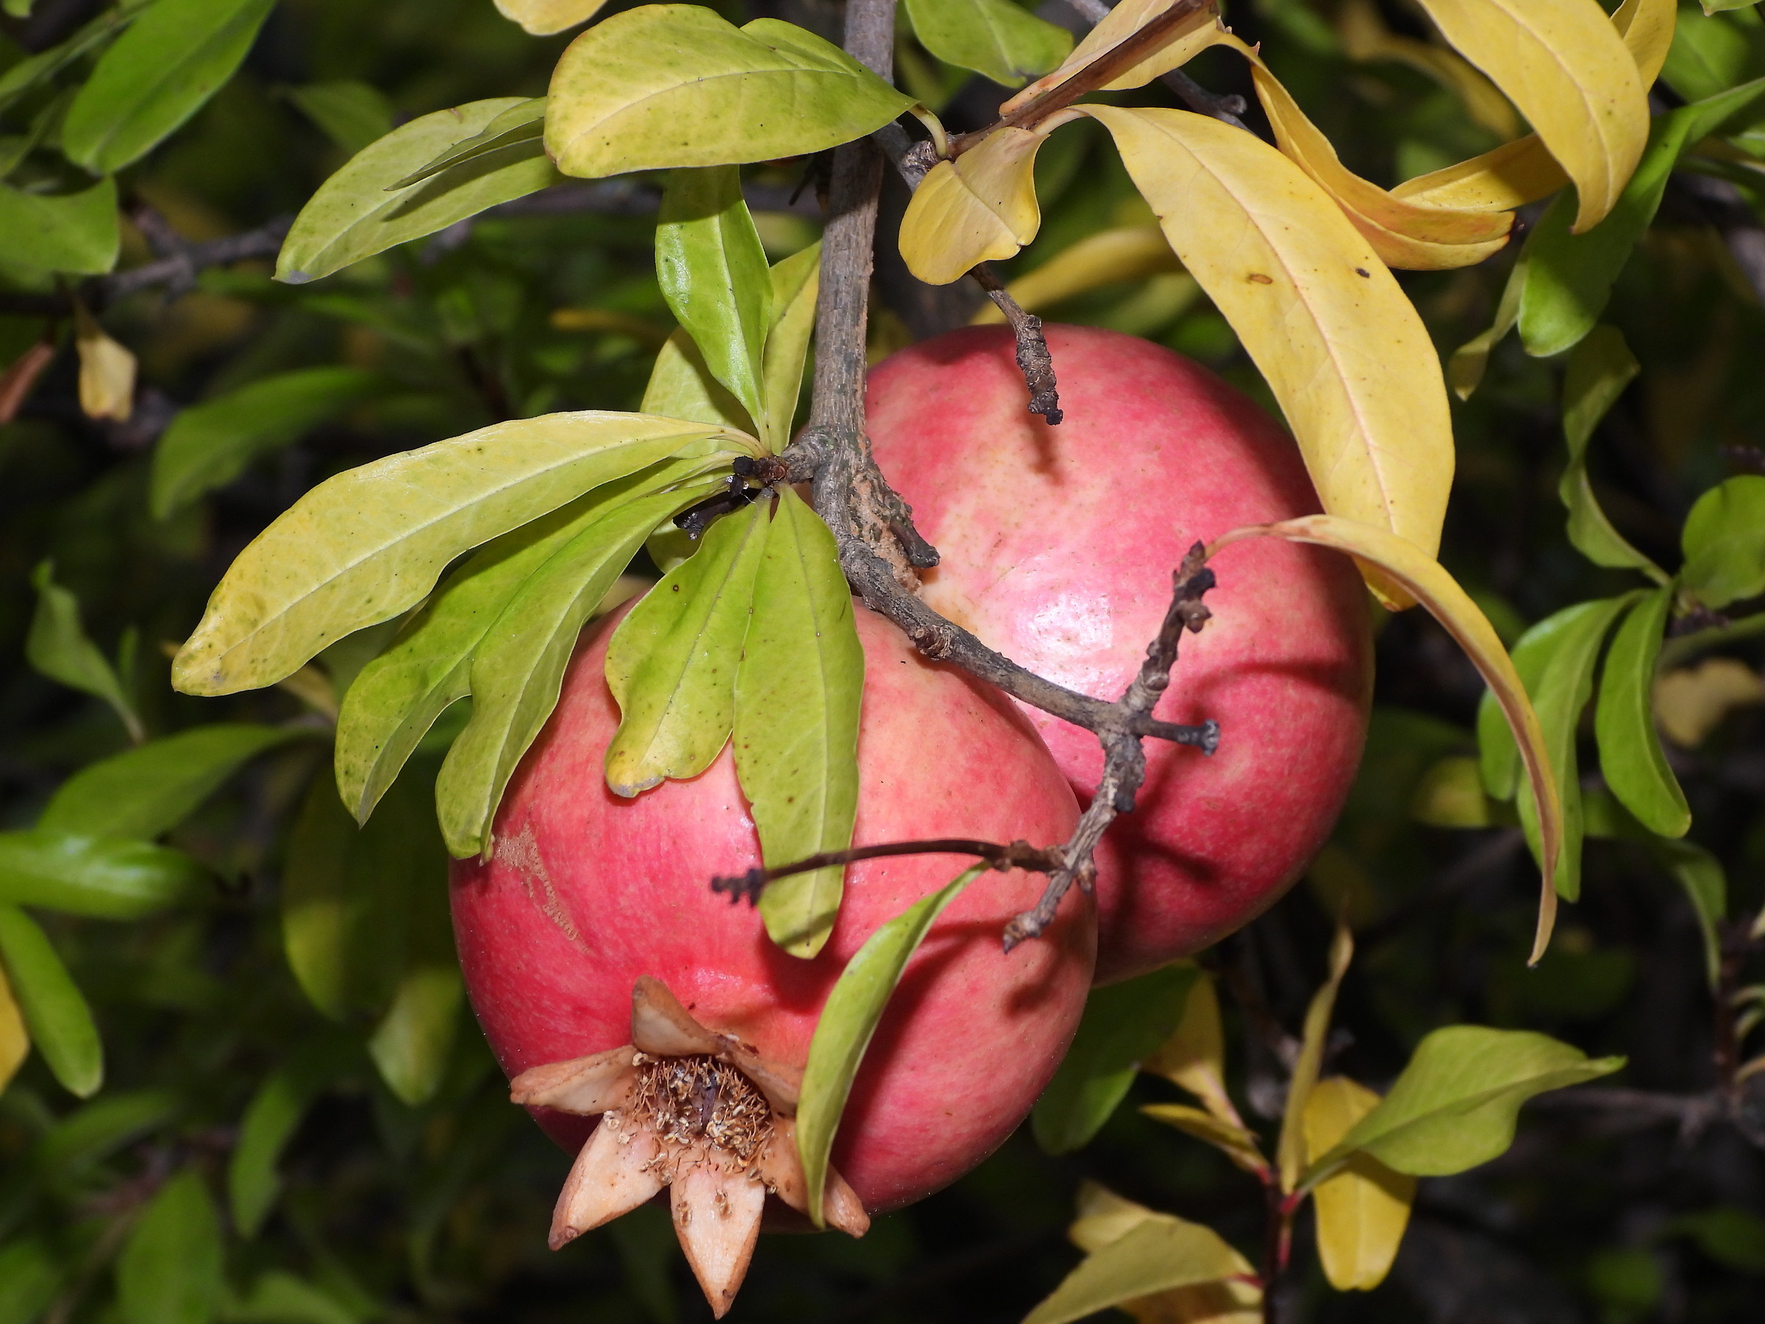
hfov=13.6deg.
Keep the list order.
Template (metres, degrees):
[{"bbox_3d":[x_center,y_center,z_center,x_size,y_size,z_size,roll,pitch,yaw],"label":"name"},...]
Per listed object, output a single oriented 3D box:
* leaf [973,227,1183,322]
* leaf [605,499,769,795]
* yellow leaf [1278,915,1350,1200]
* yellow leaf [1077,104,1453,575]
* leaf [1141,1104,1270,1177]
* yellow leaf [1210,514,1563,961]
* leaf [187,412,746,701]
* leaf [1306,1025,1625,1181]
[{"bbox_3d":[0.033,-0.062,1.201,0.047,0.011,0.008,-25,-34,-26],"label":"leaf"},{"bbox_3d":[-0.022,-0.003,0.922,0.018,0.049,0.007,17,-38,8],"label":"leaf"},{"bbox_3d":[0.057,0.052,0.970,0.006,0.036,0.011,11,0,0],"label":"yellow leaf"},{"bbox_3d":[0.049,-0.040,0.870,0.021,0.071,0.014,-34,0,0],"label":"yellow leaf"},{"bbox_3d":[0.043,0.063,0.970,0.019,0.005,0.008,27,0,0],"label":"leaf"},{"bbox_3d":[0.064,0.004,0.848,0.020,0.062,0.014,-38,0,0],"label":"yellow leaf"},{"bbox_3d":[-0.052,-0.013,0.929,0.079,0.020,0.012,-24,-24,-13],"label":"leaf"},{"bbox_3d":[0.081,0.064,1.035,0.050,0.019,0.009,-22,-24,18],"label":"leaf"}]

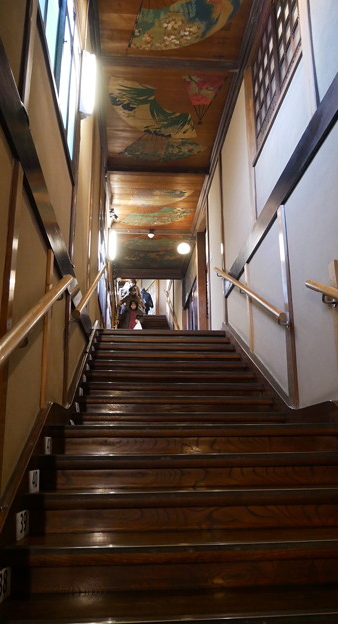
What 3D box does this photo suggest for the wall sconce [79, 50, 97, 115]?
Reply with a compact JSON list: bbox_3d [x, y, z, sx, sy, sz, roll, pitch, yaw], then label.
[{"bbox_3d":[-0.797,-2.225,4.915,0.126,0.695,0.102,1,-15,-5],"label":"wall sconce"}]

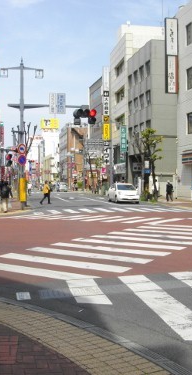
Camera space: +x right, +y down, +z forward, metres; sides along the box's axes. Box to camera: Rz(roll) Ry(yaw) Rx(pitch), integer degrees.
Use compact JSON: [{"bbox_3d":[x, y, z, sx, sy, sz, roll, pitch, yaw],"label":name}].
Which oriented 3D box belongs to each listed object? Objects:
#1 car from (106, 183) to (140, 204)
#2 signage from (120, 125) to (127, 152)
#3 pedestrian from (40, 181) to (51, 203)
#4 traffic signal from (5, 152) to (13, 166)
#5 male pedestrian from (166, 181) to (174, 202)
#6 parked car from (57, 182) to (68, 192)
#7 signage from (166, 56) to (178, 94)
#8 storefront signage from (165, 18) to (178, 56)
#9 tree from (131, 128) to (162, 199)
[{"bbox_3d":[2.125,0.426,35.200,1.730,1.490,4.400,0,1,-10],"label":"car"},{"bbox_3d":[3.248,-5.655,54.000,0.720,3.100,0.280,0,1,-13],"label":"signage"},{"bbox_3d":[-3.375,0.351,31.200,0.680,1.640,0.500,0,1,-9],"label":"pedestrian"},{"bbox_3d":[-4.968,-1.582,26.300,0.400,0.790,0.340,-1,1,-40],"label":"traffic signal"},{"bbox_3d":[5.770,0.318,35.800,0.580,1.660,0.420,0,1,-14],"label":"male pedestrian"},{"bbox_3d":[-5.363,0.000,74.000,1.620,1.550,3.900,0,1,-10],"label":"parked car"},{"bbox_3d":[6.339,-9.347,38.400,0.920,3.150,0.380,0,1,-13],"label":"signage"},{"bbox_3d":[6.322,-12.479,38.400,0.920,3.100,0.380,0,1,-13],"label":"storefront signage"},{"bbox_3d":[4.068,-1.791,36.300,2.150,5.600,2.050,0,1,-10],"label":"tree"}]

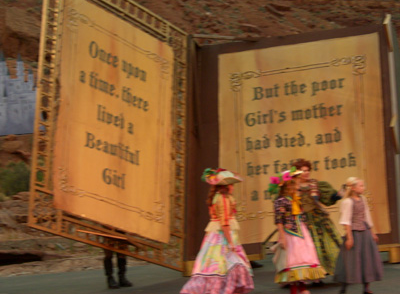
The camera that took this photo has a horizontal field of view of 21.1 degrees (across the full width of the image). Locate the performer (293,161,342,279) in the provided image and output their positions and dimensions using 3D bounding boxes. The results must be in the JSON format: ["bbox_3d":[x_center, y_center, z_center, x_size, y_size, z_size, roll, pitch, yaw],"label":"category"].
[{"bbox_3d":[1.580,1.026,14.700,0.750,1.700,0.750,-1,-1,42],"label":"performer"}]

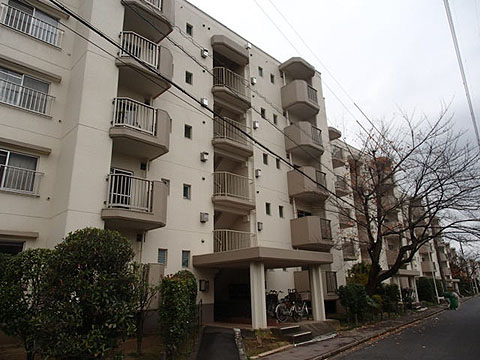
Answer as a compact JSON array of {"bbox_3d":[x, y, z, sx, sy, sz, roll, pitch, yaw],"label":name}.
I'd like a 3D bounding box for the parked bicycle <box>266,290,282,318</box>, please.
[{"bbox_3d":[1.368,5.440,15.045,0.557,1.063,1.720,-9,-19,24],"label":"parked bicycle"}]

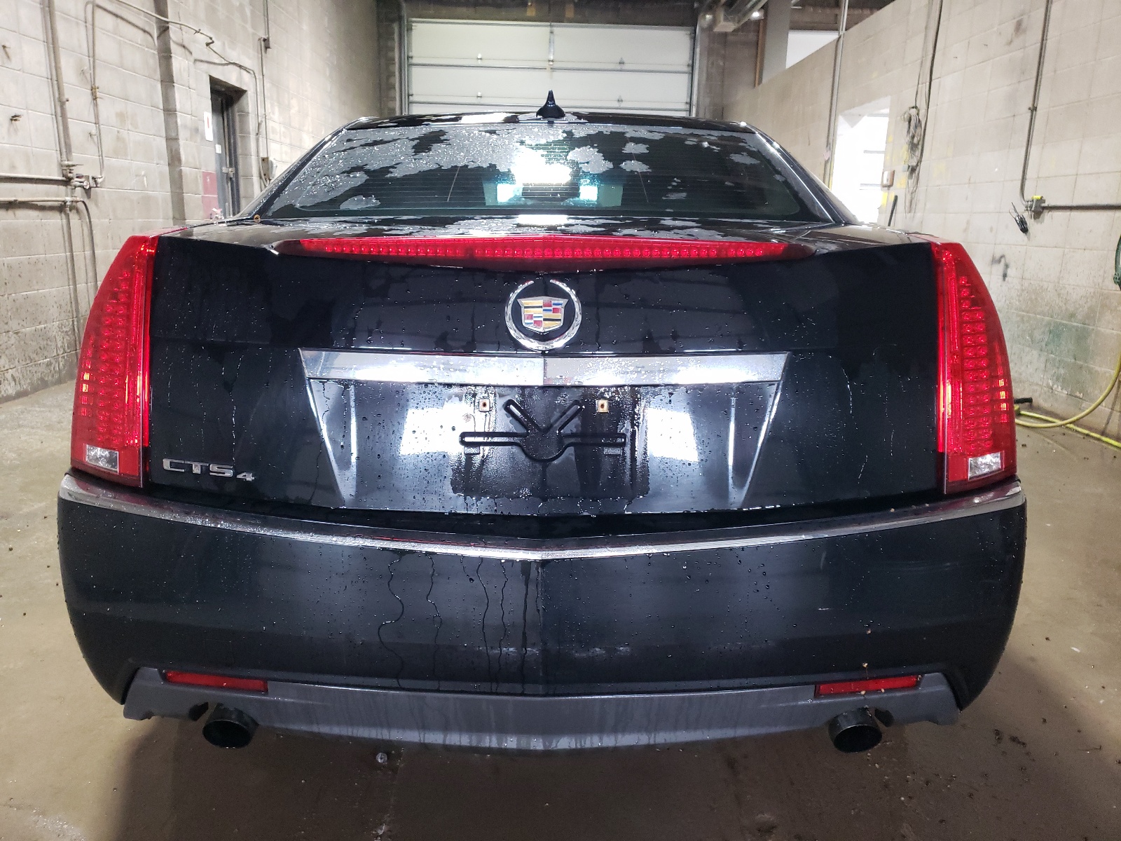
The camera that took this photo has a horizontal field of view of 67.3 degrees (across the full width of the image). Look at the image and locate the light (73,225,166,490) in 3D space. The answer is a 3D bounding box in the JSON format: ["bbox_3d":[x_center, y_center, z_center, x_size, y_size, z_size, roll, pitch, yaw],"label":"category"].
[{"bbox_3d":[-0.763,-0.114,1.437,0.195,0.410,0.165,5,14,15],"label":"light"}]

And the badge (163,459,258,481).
[{"bbox_3d":[-0.566,0.080,1.365,0.165,0.025,0.010,4,14,13],"label":"badge"}]

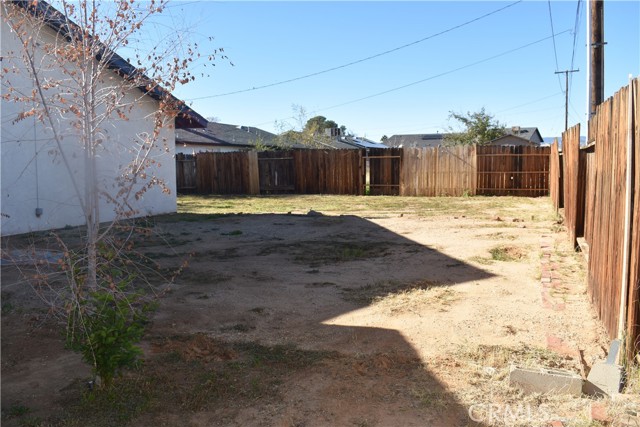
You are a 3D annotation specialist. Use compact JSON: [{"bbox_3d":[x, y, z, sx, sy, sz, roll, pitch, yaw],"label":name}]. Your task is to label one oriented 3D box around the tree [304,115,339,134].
[{"bbox_3d":[0.200,-9.628,71.385,4.530,7.140,4.300,0,6,0],"label":"tree"}]

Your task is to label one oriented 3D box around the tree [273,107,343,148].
[{"bbox_3d":[-0.523,-3.355,26.796,3.490,3.980,3.310,0,6,0],"label":"tree"}]

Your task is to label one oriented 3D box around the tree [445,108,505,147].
[{"bbox_3d":[8.903,-3.903,30.761,3.550,4.240,3.370,0,6,0],"label":"tree"}]

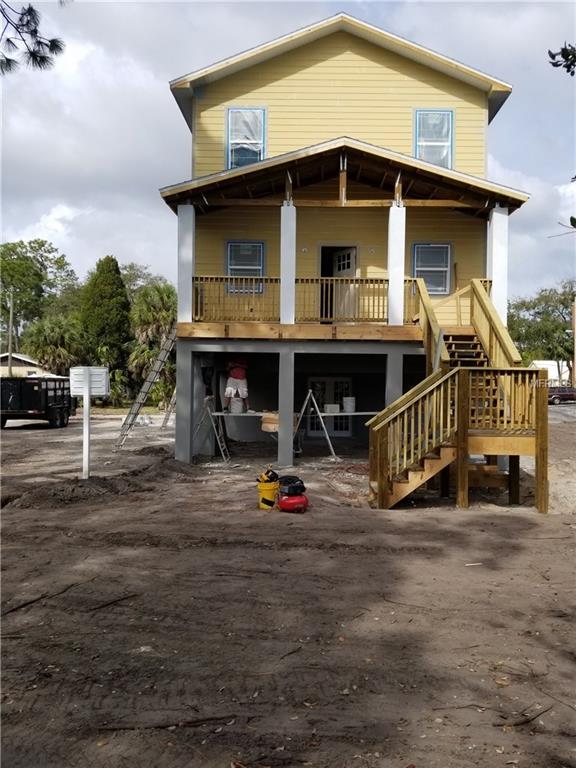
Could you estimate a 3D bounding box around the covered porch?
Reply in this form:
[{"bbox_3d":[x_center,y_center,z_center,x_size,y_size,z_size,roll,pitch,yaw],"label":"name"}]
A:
[{"bbox_3d":[1.253,-3.152,13.400,8.000,4.350,1.850,1,0,1],"label":"covered porch"}]

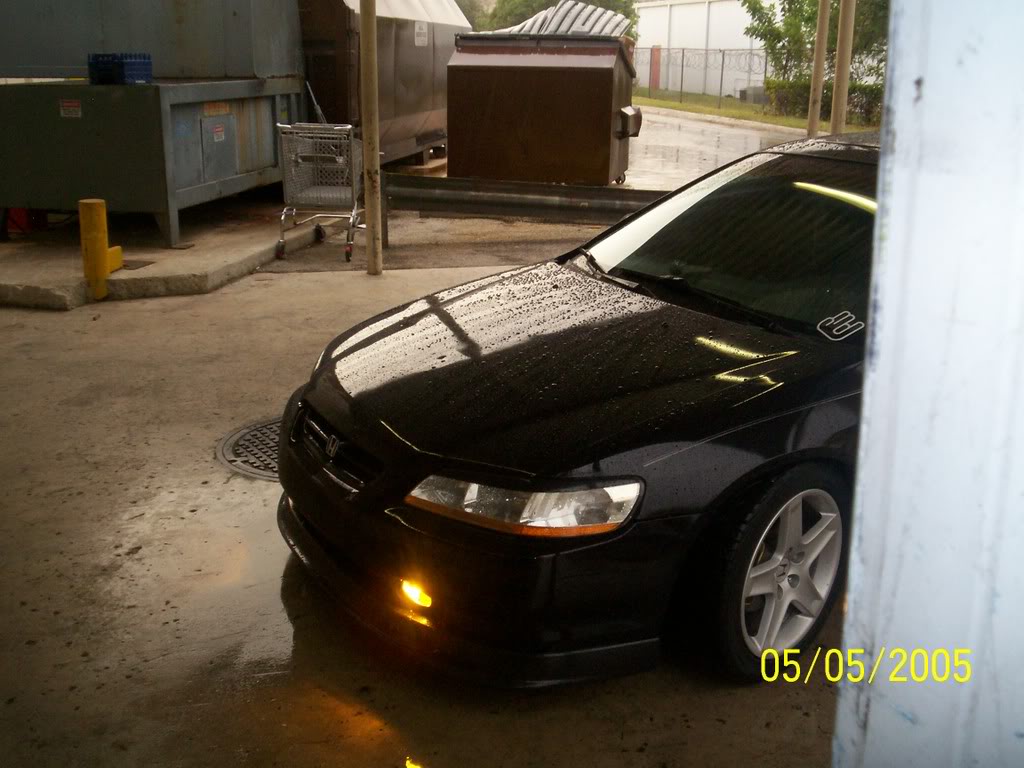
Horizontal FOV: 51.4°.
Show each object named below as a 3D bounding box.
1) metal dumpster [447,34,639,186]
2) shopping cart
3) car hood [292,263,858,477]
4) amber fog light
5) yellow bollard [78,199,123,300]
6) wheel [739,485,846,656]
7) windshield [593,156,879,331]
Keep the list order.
[{"bbox_3d":[0.371,-3.247,12.536,2.064,1.622,1.300,6,17,18],"label":"metal dumpster"},{"bbox_3d":[-1.473,-1.605,8.804,0.590,1.040,0.930,3,17,11],"label":"shopping cart"},{"bbox_3d":[0.073,-0.137,3.243,1.376,0.190,1.450,-19,24,-31],"label":"car hood"},{"bbox_3d":[-0.217,0.504,2.620,0.110,0.060,0.070,14,21,39],"label":"amber fog light"},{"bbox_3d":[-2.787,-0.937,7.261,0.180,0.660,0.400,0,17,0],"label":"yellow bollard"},{"bbox_3d":[0.683,0.480,2.858,0.457,0.457,0.190,-14,22,-40],"label":"wheel"},{"bbox_3d":[0.950,-0.578,3.751,0.988,0.103,1.410,-37,32,-22],"label":"windshield"}]

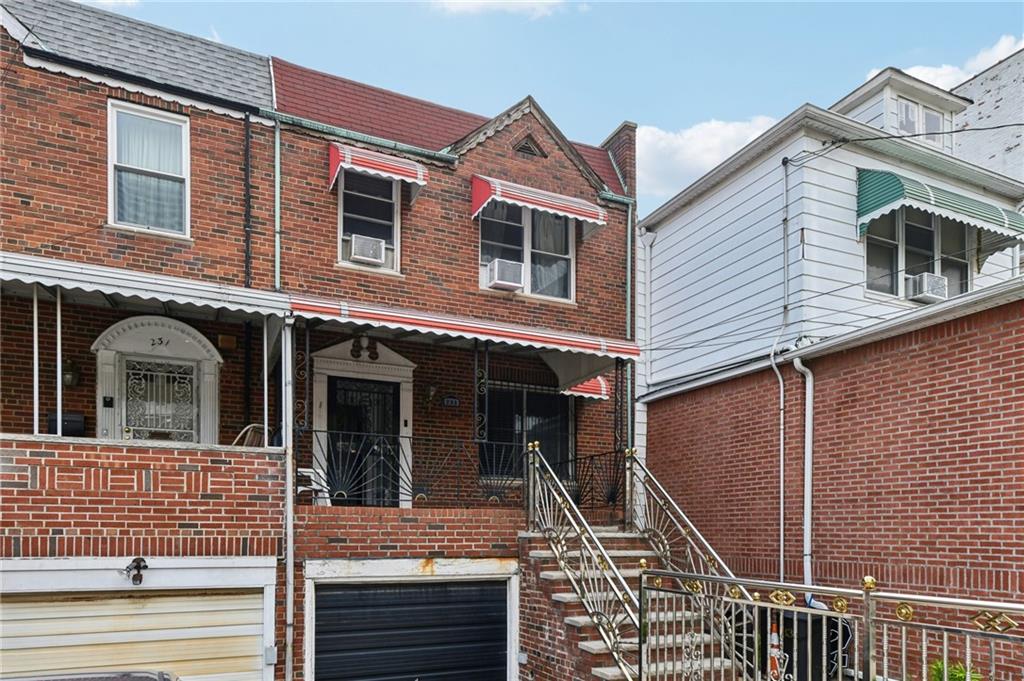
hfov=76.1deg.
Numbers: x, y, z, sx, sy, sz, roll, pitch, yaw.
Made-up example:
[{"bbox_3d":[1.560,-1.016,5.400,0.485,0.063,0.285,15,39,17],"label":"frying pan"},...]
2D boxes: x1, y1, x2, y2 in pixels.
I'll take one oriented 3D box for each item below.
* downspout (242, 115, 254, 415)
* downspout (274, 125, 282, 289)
[{"bbox_3d":[-3.570,-0.800,8.850,0.090,4.550,0.090,0,0,-23],"label":"downspout"},{"bbox_3d":[-3.220,-1.860,9.000,0.075,2.340,0.080,0,0,-23],"label":"downspout"}]

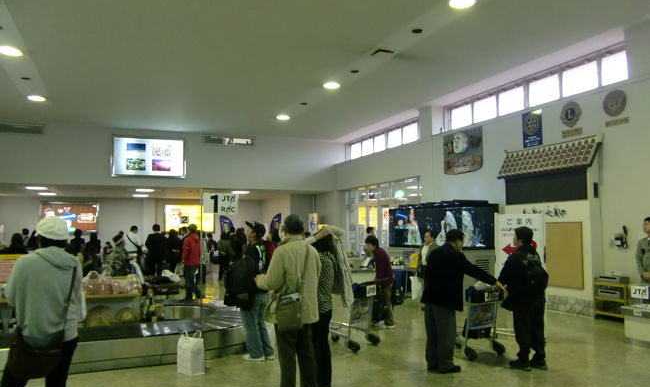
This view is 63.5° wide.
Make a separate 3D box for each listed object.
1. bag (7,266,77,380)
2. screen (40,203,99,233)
[{"bbox_3d":[-2.008,0.913,3.750,0.420,0.780,0.240,2,-4,-22],"label":"bag"},{"bbox_3d":[-12.275,1.179,25.300,2.500,1.450,0.150,2,-4,-22],"label":"screen"}]

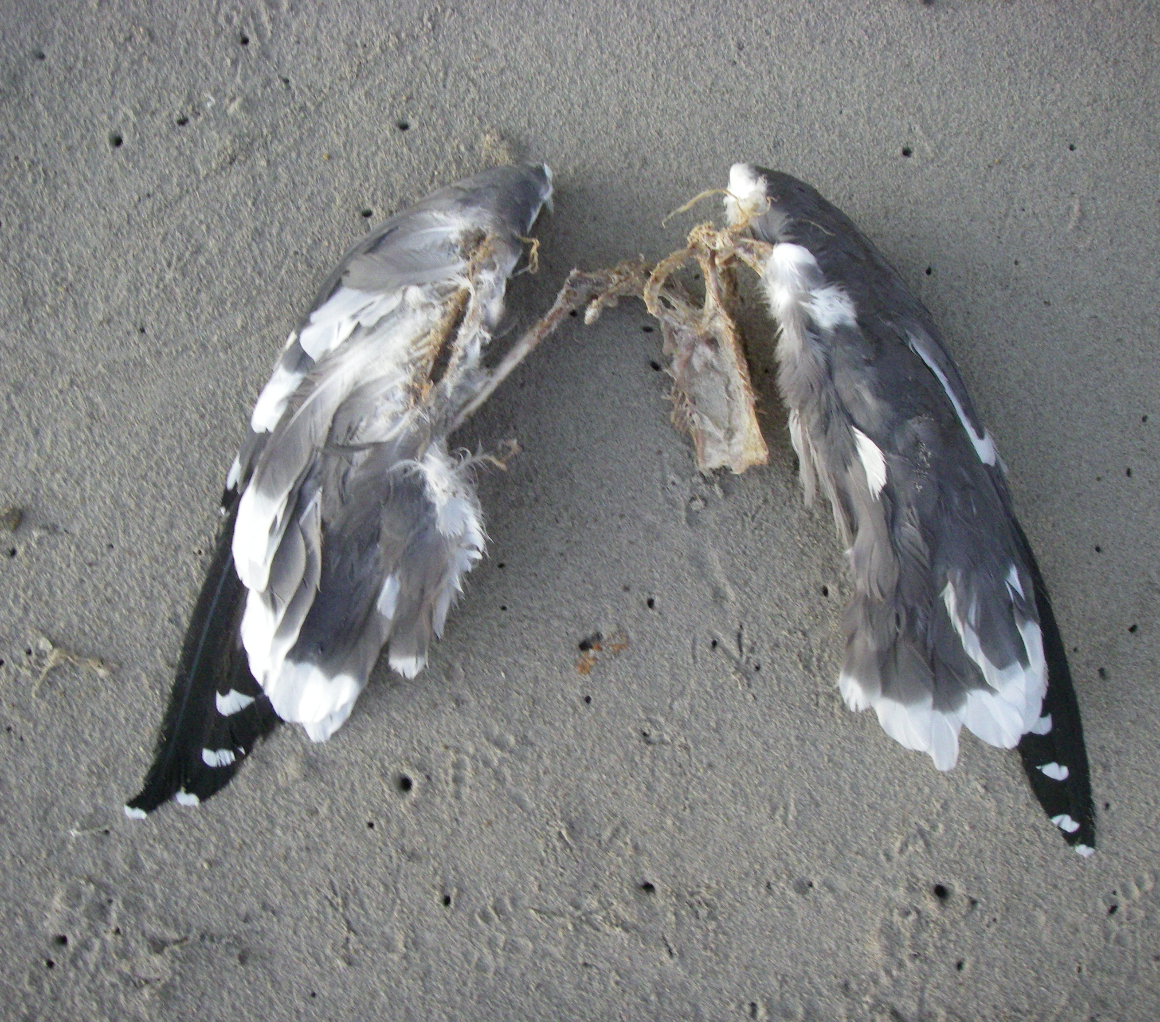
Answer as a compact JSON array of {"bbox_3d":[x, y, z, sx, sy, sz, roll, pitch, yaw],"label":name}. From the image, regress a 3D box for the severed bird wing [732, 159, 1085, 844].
[{"bbox_3d":[0.171,-0.014,0.818,0.125,0.050,0.426,-15,74,-4],"label":"severed bird wing"}]

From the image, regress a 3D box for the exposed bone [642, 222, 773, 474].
[{"bbox_3d":[0.070,-0.092,0.845,0.071,0.045,0.147,-8,73,-2],"label":"exposed bone"}]

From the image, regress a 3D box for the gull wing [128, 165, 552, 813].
[{"bbox_3d":[-0.116,-0.022,0.821,0.151,0.050,0.420,14,74,4],"label":"gull wing"}]

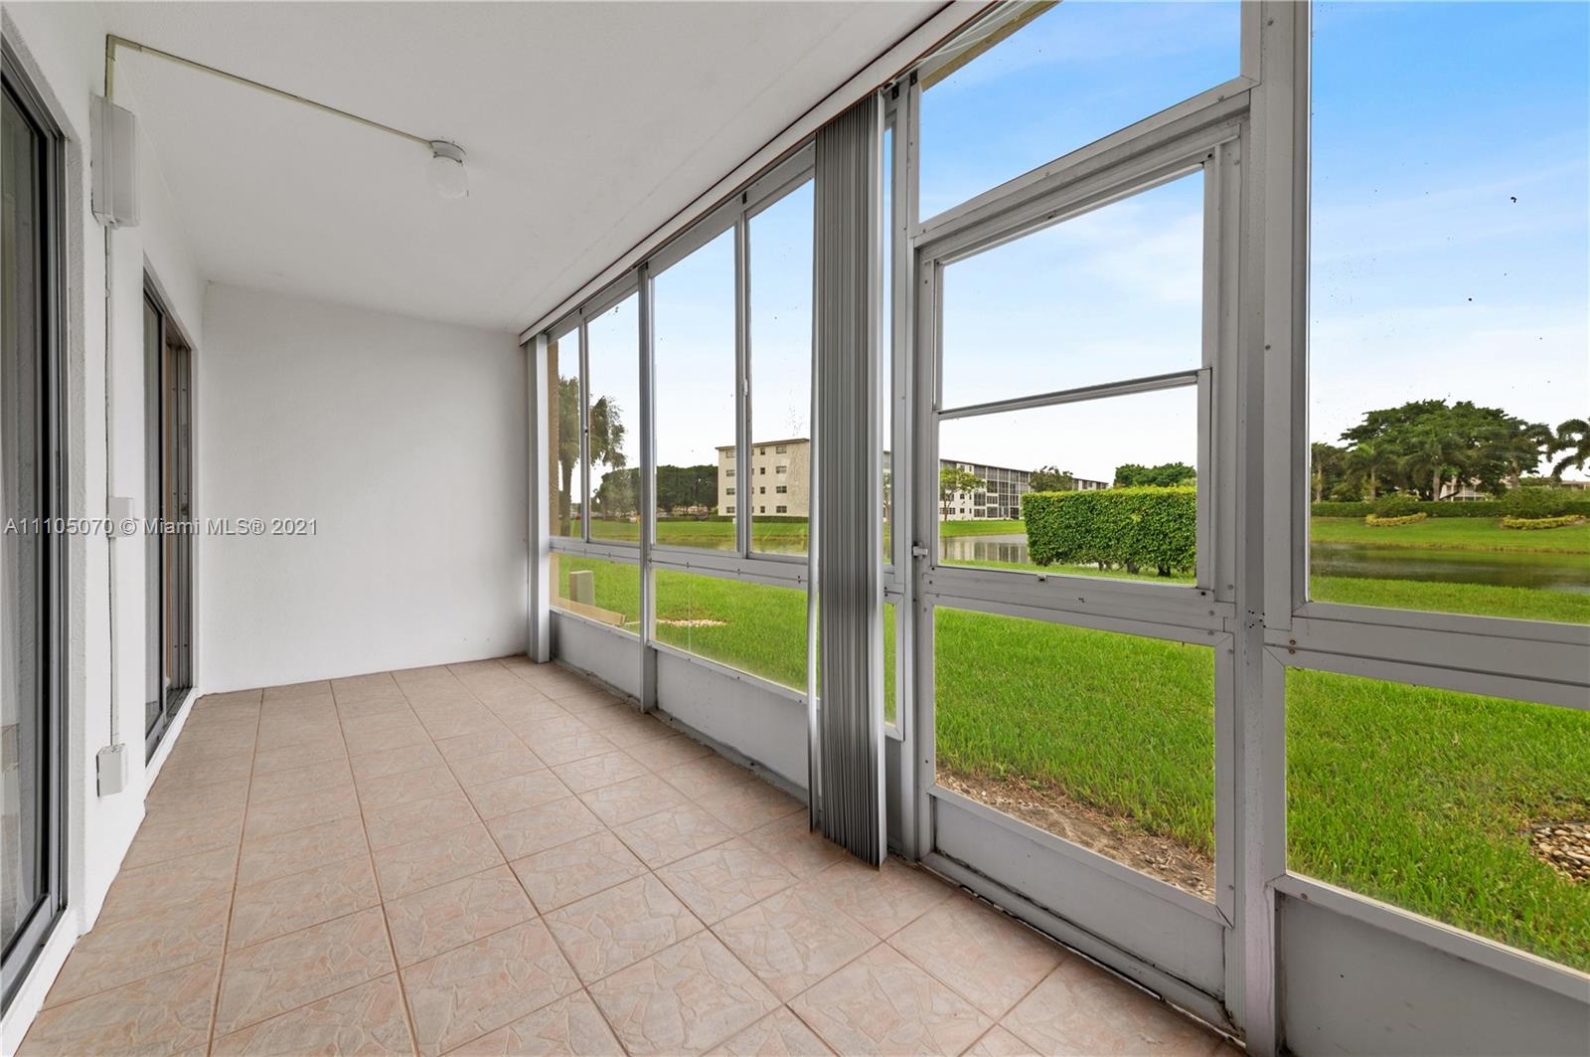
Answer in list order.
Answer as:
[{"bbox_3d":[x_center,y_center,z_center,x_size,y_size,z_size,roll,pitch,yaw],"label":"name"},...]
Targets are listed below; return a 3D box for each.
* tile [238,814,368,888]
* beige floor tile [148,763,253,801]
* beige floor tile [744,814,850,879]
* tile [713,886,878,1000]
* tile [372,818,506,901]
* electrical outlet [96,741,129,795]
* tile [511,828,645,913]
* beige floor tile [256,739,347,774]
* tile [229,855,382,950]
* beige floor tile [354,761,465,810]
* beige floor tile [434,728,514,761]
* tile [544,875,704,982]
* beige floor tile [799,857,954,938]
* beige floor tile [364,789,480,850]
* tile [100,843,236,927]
[{"bbox_3d":[-1.564,1.024,1.835,0.315,0.010,0.315,2,-1,-41],"label":"tile"},{"bbox_3d":[-2.456,1.027,2.395,0.282,0.010,0.315,0,0,-40],"label":"beige floor tile"},{"bbox_3d":[0.043,1.061,1.942,0.315,0.010,0.315,0,0,-40],"label":"beige floor tile"},{"bbox_3d":[-0.002,1.062,1.497,0.315,0.010,0.315,0,0,-40],"label":"tile"},{"bbox_3d":[-1.144,1.056,1.844,0.323,0.010,0.323,1,0,-41],"label":"tile"},{"bbox_3d":[-1.912,0.675,1.605,0.042,0.118,0.078,1,0,-41],"label":"electrical outlet"},{"bbox_3d":[-0.671,1.052,1.779,0.315,0.010,0.315,0,0,-40],"label":"tile"},{"bbox_3d":[-2.192,1.014,2.561,0.315,0.010,0.315,2,-1,-41],"label":"beige floor tile"},{"bbox_3d":[-1.384,1.050,1.633,0.323,0.010,0.323,1,0,-41],"label":"tile"},{"bbox_3d":[-1.531,1.029,2.286,0.315,0.010,0.315,2,-1,-41],"label":"beige floor tile"},{"bbox_3d":[-1.521,1.037,2.758,0.315,0.010,0.315,0,0,-40],"label":"beige floor tile"},{"bbox_3d":[-0.452,1.050,1.527,0.315,0.010,0.315,2,-1,-41],"label":"tile"},{"bbox_3d":[0.236,1.070,1.699,0.315,0.010,0.315,2,-1,-41],"label":"beige floor tile"},{"bbox_3d":[-1.359,1.054,2.091,0.323,0.010,0.323,1,0,-41],"label":"beige floor tile"},{"bbox_3d":[-1.813,1.038,1.673,0.272,0.010,0.315,0,0,-40],"label":"tile"}]

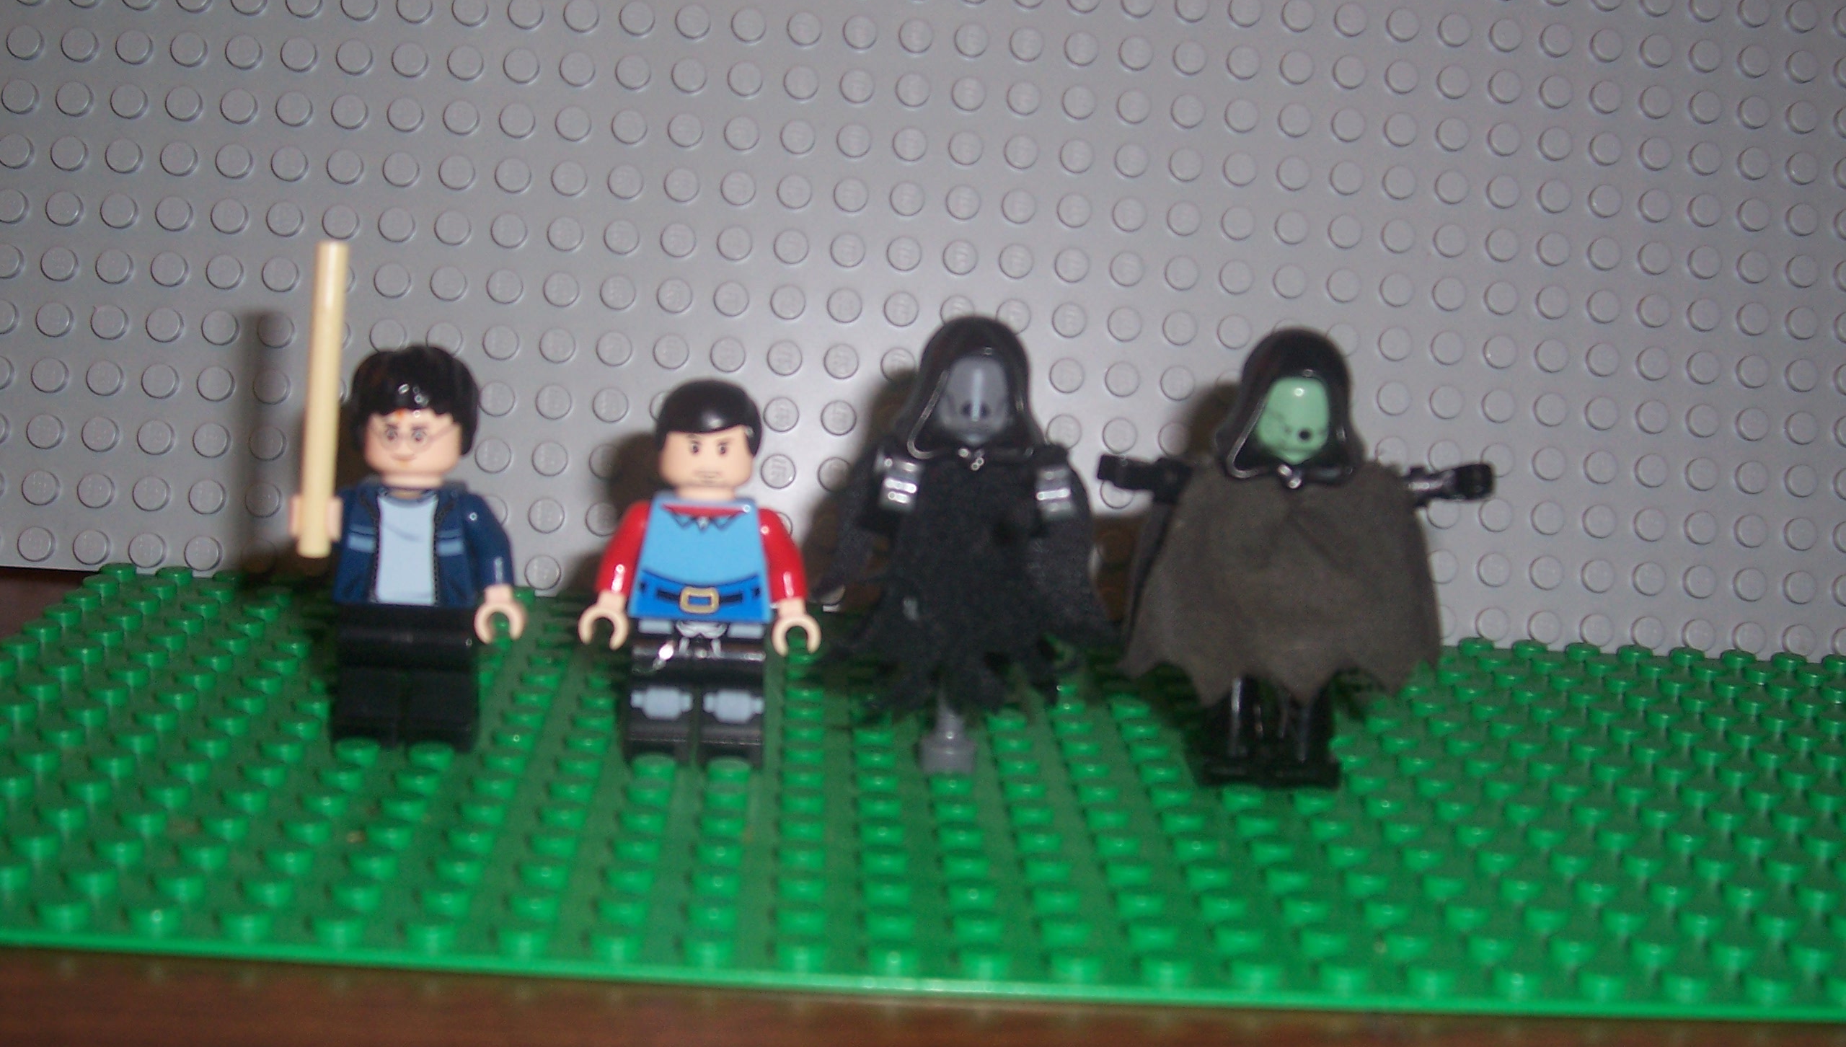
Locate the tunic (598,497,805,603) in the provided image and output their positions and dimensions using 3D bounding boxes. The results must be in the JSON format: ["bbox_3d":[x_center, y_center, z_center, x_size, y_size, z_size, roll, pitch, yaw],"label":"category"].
[{"bbox_3d":[-0.024,0.003,0.243,0.023,0.014,0.010,3,11,-4],"label":"tunic"}]

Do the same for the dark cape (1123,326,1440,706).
[{"bbox_3d":[0.041,-0.001,0.245,0.035,0.042,0.021,3,11,-4],"label":"dark cape"}]

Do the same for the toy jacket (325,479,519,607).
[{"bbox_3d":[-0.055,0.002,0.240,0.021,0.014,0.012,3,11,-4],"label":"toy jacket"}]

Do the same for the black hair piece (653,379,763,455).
[{"bbox_3d":[-0.023,-0.011,0.242,0.012,0.009,0.012,3,11,-4],"label":"black hair piece"}]

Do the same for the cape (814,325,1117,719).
[{"bbox_3d":[0.006,-0.001,0.244,0.032,0.042,0.020,3,11,-4],"label":"cape"}]

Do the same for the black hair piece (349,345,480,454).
[{"bbox_3d":[-0.055,-0.013,0.240,0.014,0.012,0.014,3,11,-4],"label":"black hair piece"}]

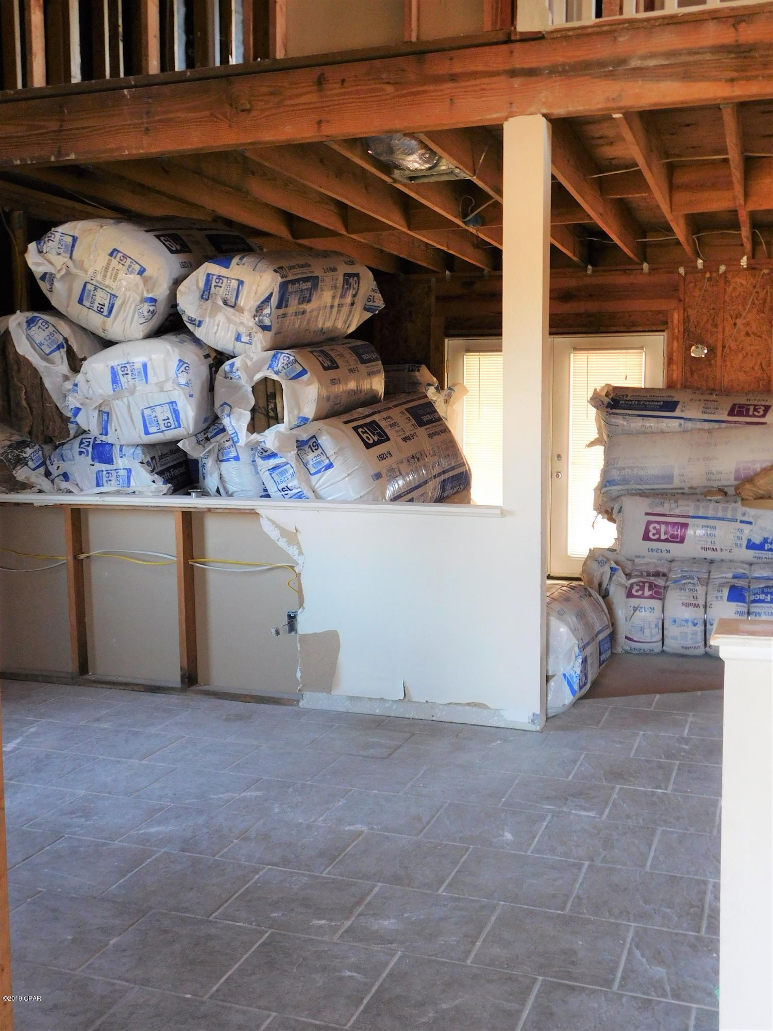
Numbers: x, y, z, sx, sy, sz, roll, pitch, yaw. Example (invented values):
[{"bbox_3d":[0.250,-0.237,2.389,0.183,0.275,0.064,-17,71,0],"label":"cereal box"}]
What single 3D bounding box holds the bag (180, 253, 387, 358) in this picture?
[{"bbox_3d":[-0.574,-1.162,5.850,0.570,0.470,1.200,-1,12,26],"label":"bag"}]

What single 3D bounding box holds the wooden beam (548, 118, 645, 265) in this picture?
[{"bbox_3d":[1.275,-1.931,6.437,0.038,0.265,4.340,2,6,20],"label":"wooden beam"}]

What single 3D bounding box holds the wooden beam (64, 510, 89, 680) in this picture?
[{"bbox_3d":[-1.519,0.374,5.282,0.038,0.830,0.089,2,6,20],"label":"wooden beam"}]

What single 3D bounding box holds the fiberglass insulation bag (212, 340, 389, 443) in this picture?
[{"bbox_3d":[-0.405,-0.695,5.705,0.500,0.450,1.150,2,10,19],"label":"fiberglass insulation bag"}]

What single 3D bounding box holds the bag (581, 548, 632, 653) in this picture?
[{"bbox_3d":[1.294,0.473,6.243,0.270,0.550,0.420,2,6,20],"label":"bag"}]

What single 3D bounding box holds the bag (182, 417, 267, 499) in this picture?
[{"bbox_3d":[-0.584,-0.210,5.650,0.550,0.460,1.150,2,6,25],"label":"bag"}]

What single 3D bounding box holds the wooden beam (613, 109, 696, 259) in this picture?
[{"bbox_3d":[1.658,-1.918,6.301,0.038,0.265,4.340,2,6,20],"label":"wooden beam"}]

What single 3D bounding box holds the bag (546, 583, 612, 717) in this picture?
[{"bbox_3d":[0.763,0.602,5.220,0.560,0.500,1.150,2,5,24],"label":"bag"}]

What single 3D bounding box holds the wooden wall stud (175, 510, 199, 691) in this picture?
[{"bbox_3d":[-0.948,0.395,5.079,0.038,0.835,0.089,2,6,20],"label":"wooden wall stud"}]

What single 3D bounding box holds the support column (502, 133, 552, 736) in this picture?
[{"bbox_3d":[0.582,-0.352,4.492,0.160,2.500,0.155,2,5,20],"label":"support column"}]

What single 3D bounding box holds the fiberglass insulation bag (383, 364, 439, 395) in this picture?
[{"bbox_3d":[-0.126,-0.749,6.850,0.550,0.460,1.150,-6,6,35],"label":"fiberglass insulation bag"}]

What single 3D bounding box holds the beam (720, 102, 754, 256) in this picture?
[{"bbox_3d":[2.040,-1.906,6.165,0.038,0.265,4.340,2,6,20],"label":"beam"}]

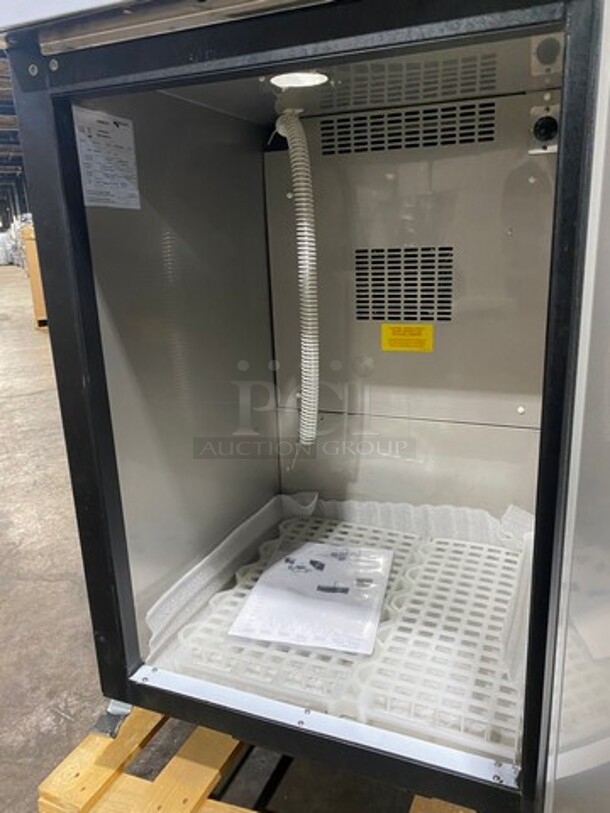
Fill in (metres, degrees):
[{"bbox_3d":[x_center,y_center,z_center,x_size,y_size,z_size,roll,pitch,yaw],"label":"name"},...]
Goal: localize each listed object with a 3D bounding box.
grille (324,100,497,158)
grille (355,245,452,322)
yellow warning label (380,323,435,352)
[{"bbox_3d":[0.163,-0.456,1.011,0.289,0.053,0.010,4,17,22],"label":"grille"},{"bbox_3d":[0.173,-0.214,1.079,0.172,0.125,0.010,4,17,22],"label":"grille"},{"bbox_3d":[0.185,-0.123,1.102,0.095,0.049,0.003,4,17,22],"label":"yellow warning label"}]

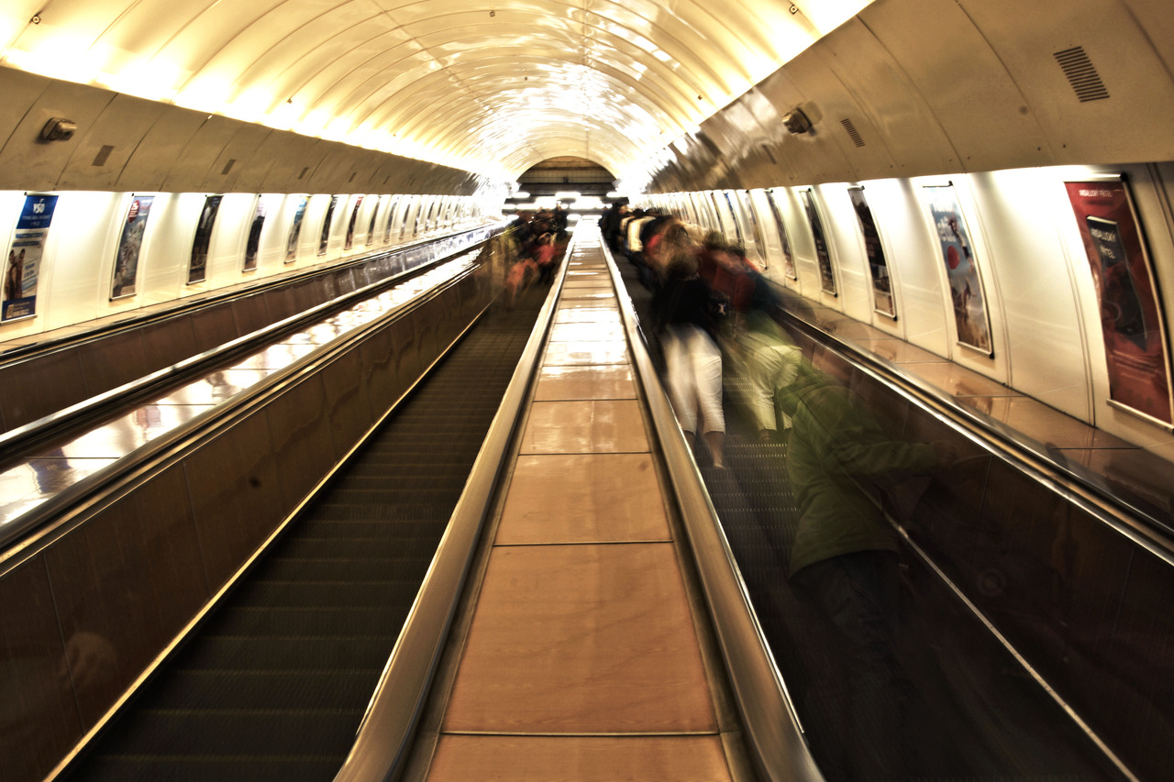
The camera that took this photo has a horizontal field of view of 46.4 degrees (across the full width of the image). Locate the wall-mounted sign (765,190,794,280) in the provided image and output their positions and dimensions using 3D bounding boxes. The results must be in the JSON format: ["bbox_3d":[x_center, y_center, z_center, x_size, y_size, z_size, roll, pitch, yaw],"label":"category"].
[{"bbox_3d":[2.241,-1.805,15.751,0.050,1.030,0.710,-15,8,2],"label":"wall-mounted sign"}]

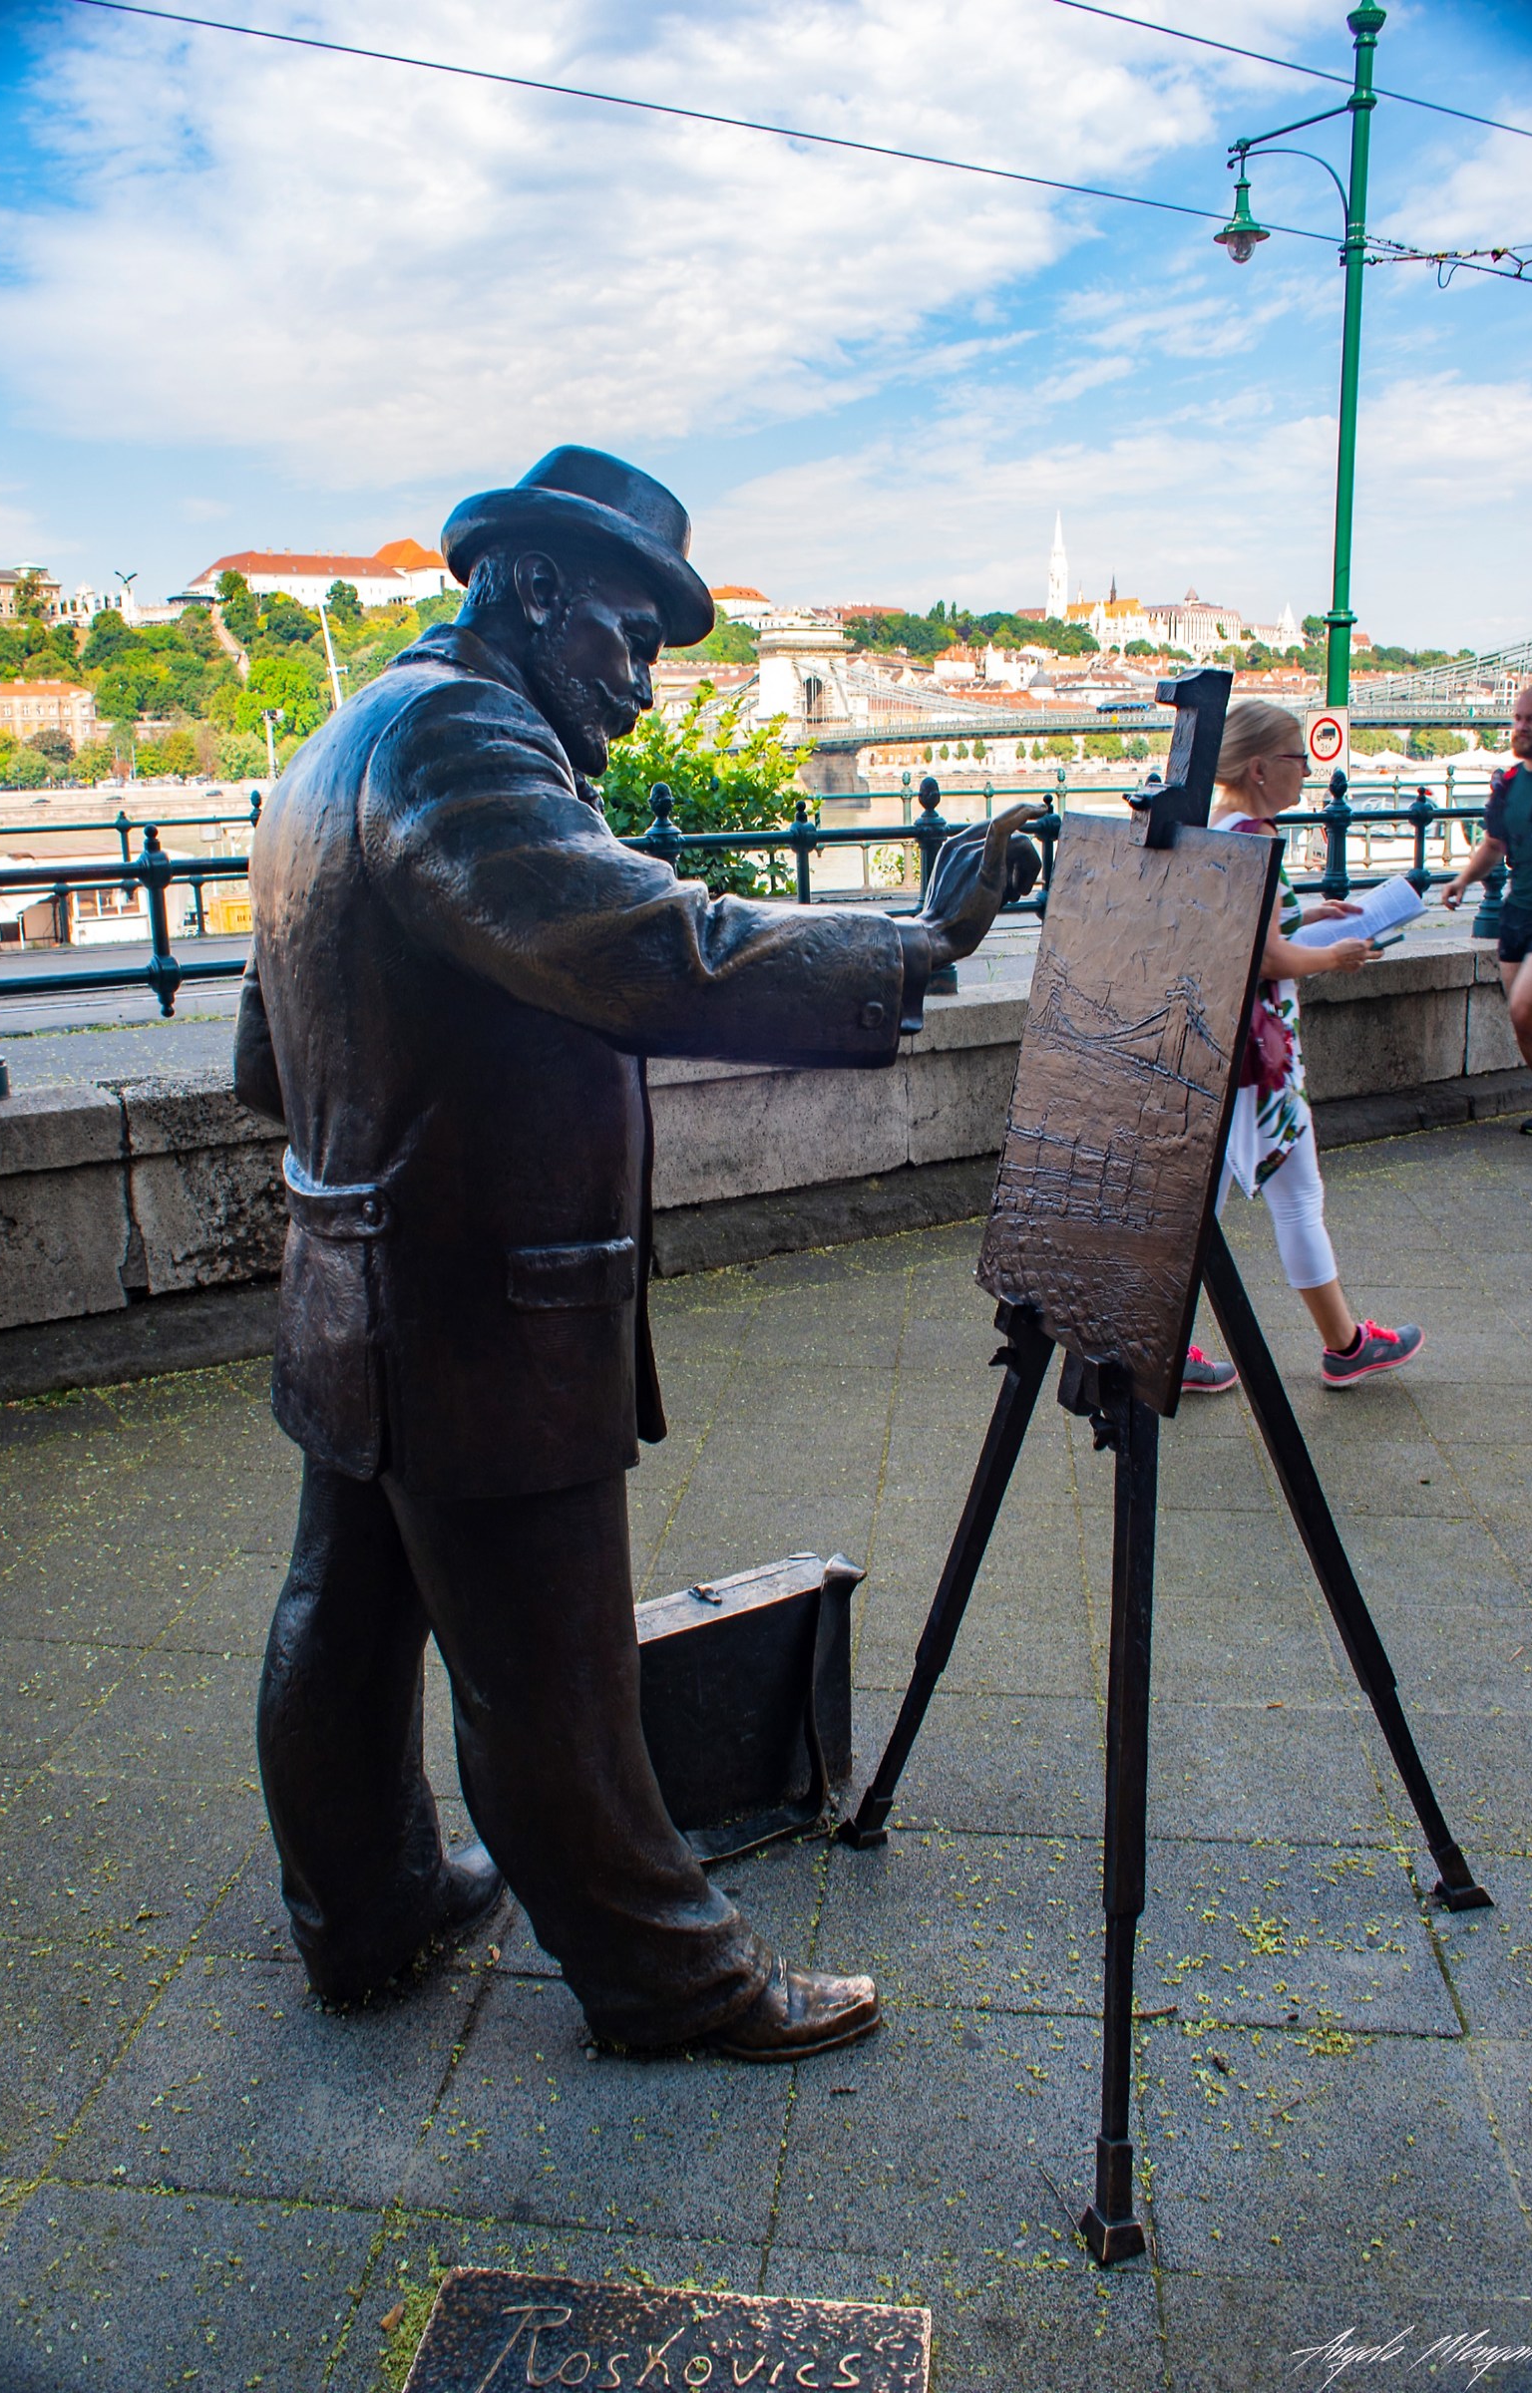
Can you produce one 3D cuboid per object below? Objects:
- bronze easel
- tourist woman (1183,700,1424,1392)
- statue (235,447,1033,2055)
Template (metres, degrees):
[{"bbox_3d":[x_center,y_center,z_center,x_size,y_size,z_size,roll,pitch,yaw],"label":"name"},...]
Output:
[{"bbox_3d":[0.589,0.212,2.247,0.790,1.630,0.840,-5,14,-16],"label":"bronze easel"},{"bbox_3d":[1.266,-0.330,4.421,0.680,1.640,0.480,-3,14,-10],"label":"tourist woman"},{"bbox_3d":[-0.184,0.094,2.282,0.780,1.860,0.660,-7,15,-24],"label":"statue"}]

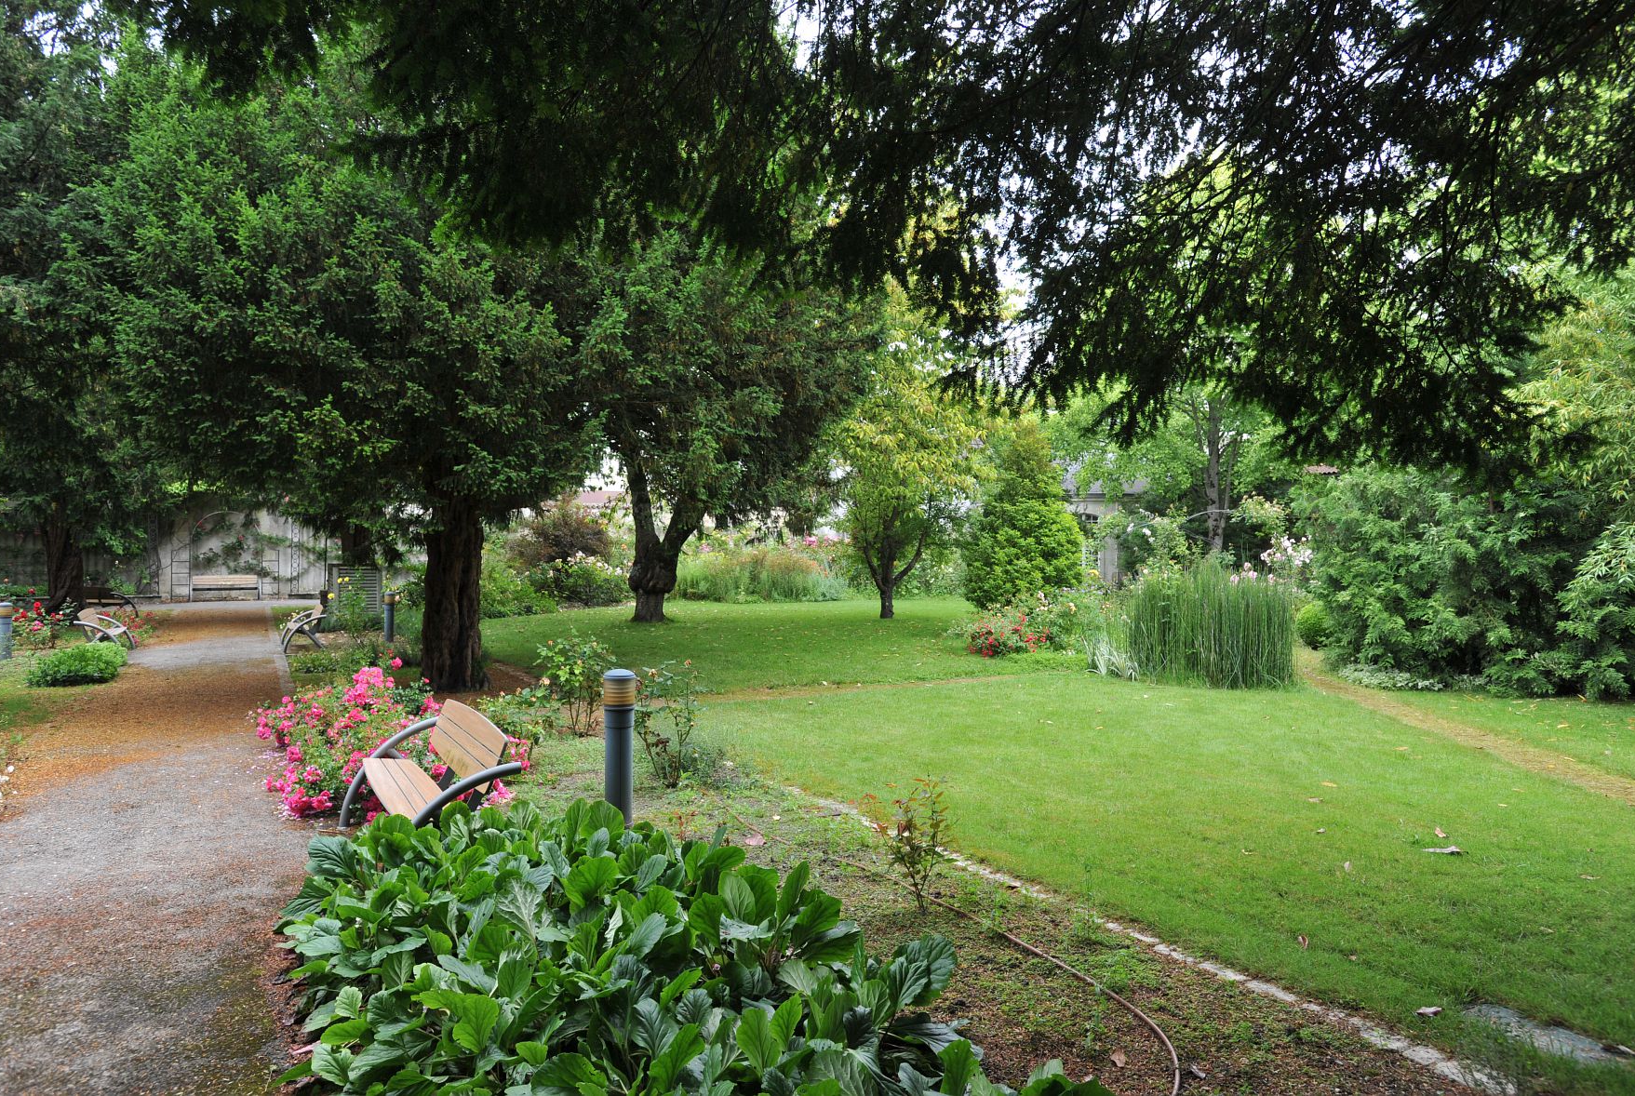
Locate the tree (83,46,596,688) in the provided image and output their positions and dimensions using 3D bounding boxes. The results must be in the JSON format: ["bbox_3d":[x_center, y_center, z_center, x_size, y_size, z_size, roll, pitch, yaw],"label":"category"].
[{"bbox_3d":[-6.300,-2.400,13.400,6.700,8.400,6.300,0,-1,0],"label":"tree"}]

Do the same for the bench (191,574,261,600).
[{"bbox_3d":[-18.399,1.237,31.304,1.850,0.790,0.700,0,-1,-29],"label":"bench"}]

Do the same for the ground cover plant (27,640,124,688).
[{"bbox_3d":[-10.198,1.555,13.902,1.080,0.480,1.300,0,-1,-29],"label":"ground cover plant"}]

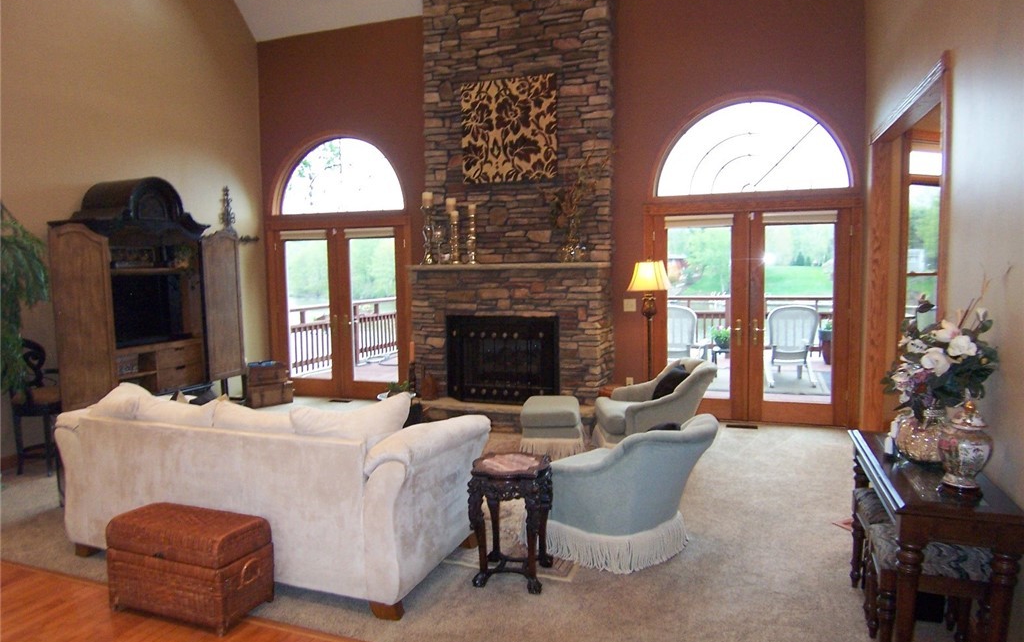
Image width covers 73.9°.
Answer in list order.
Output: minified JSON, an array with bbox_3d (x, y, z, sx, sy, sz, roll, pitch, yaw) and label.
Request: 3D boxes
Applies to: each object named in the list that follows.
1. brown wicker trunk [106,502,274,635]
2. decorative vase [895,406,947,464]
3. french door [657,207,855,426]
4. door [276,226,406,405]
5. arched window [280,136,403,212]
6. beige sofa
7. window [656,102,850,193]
[{"bbox_3d":[-1.493,1.117,3.163,0.665,0.440,0.330,1,5,21],"label":"brown wicker trunk"},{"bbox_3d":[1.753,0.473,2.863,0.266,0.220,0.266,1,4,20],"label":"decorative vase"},{"bbox_3d":[2.309,-0.040,6.647,1.784,2.057,0.100,1,5,19],"label":"french door"},{"bbox_3d":[-2.074,-0.122,8.239,1.893,2.116,0.100,1,4,20],"label":"door"},{"bbox_3d":[-2.048,-1.733,8.111,1.732,0.871,0.100,1,4,20],"label":"arched window"},{"bbox_3d":[-1.323,0.817,3.780,2.269,0.932,0.932,1,5,22],"label":"beige sofa"},{"bbox_3d":[2.283,-1.666,6.536,1.759,0.854,0.100,1,4,20],"label":"window"}]

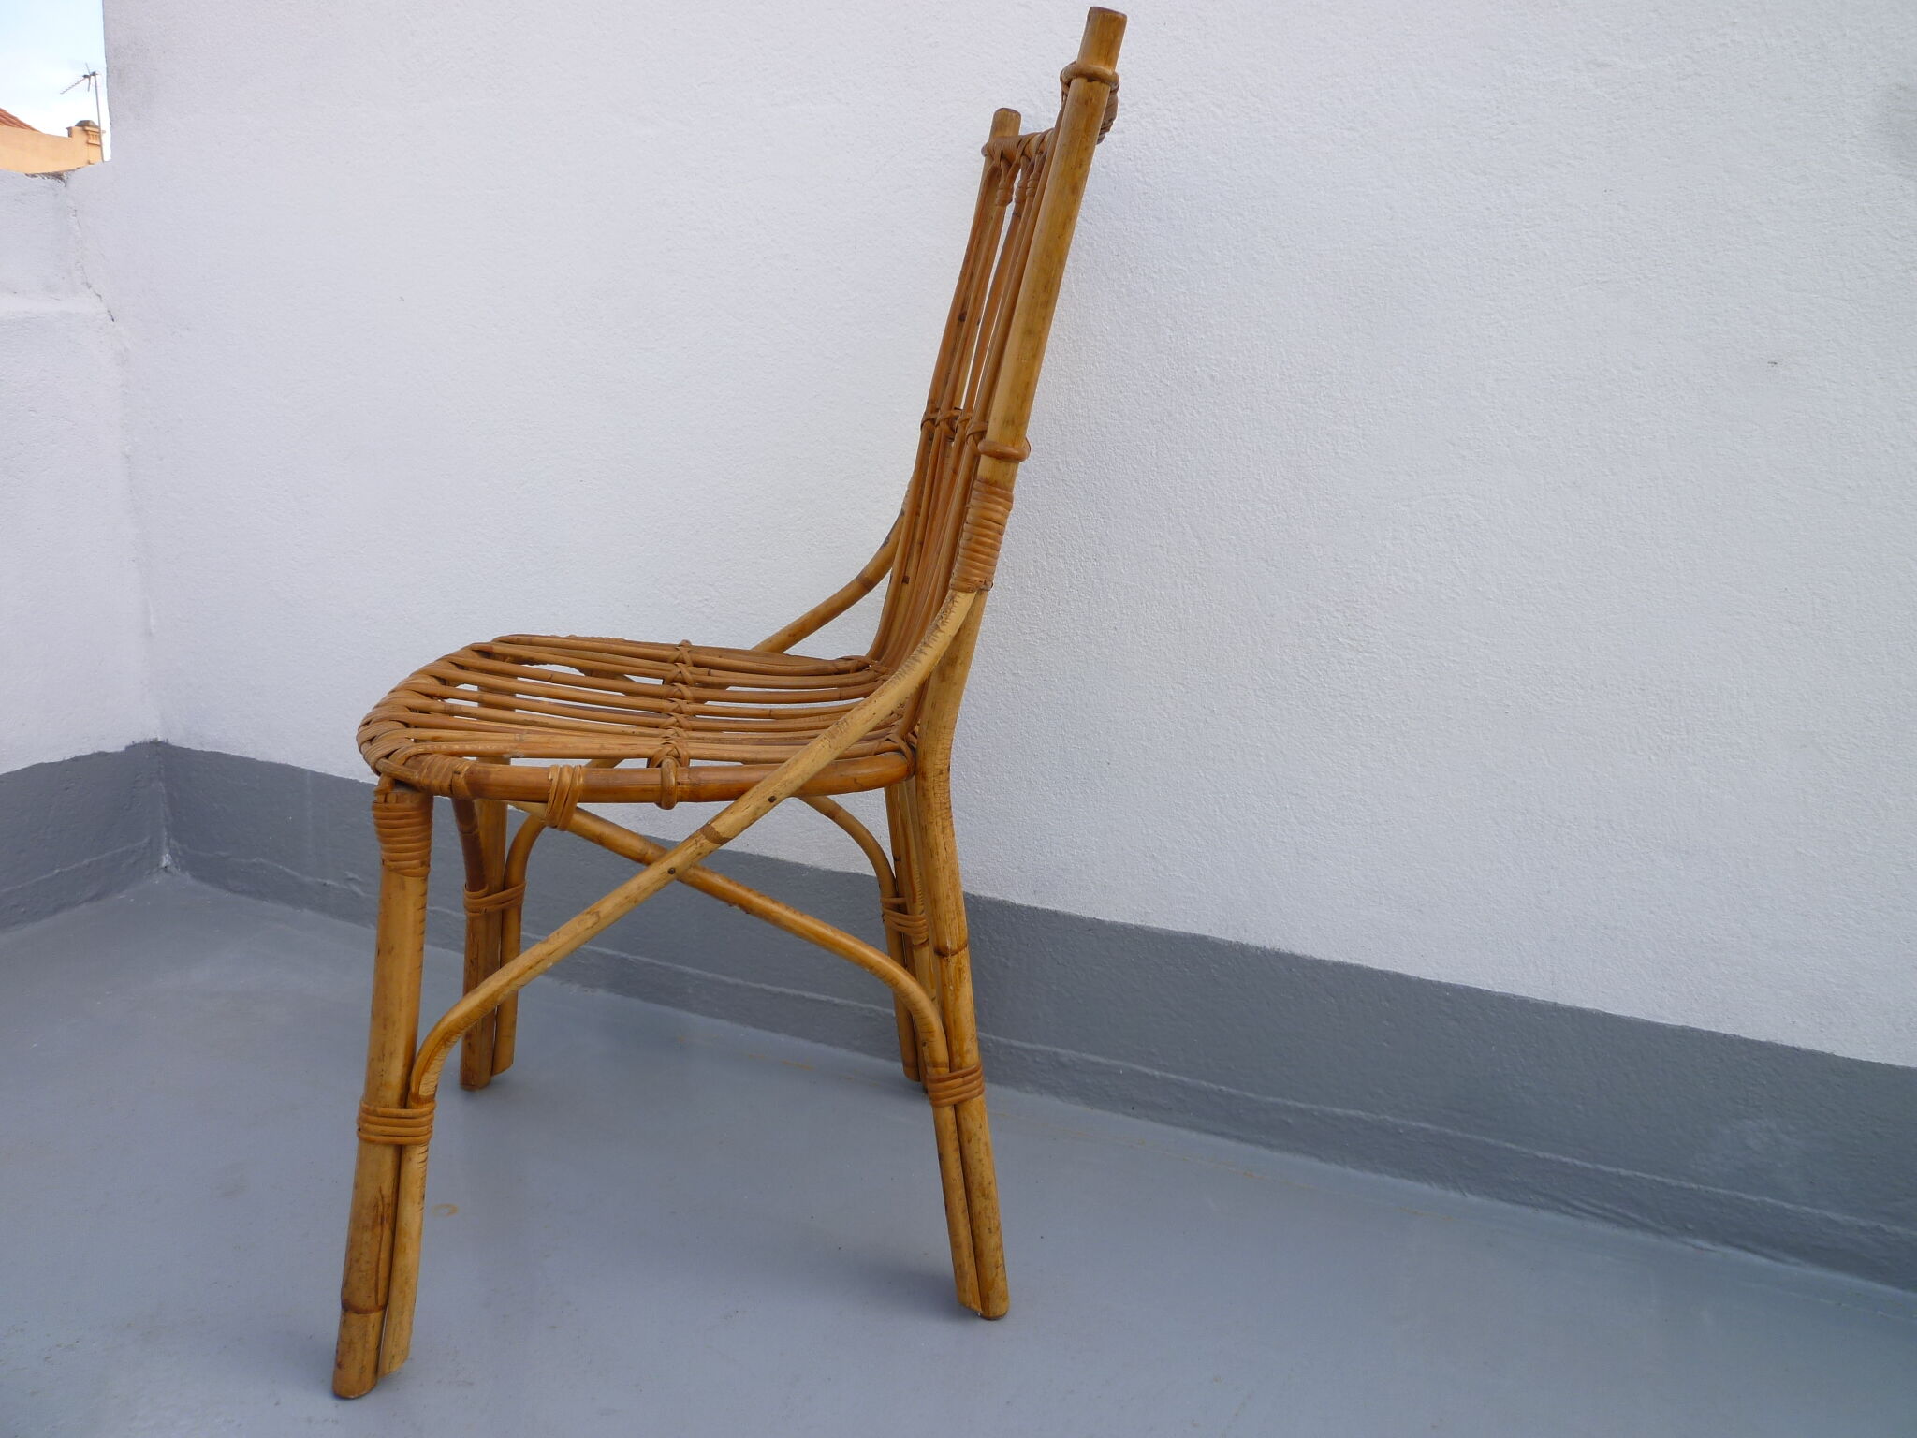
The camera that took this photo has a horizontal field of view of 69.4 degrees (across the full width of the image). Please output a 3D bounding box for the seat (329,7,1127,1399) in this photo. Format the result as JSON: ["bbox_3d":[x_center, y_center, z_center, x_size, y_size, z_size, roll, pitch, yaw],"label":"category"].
[{"bbox_3d":[-0.190,-0.032,1.051,0.502,0.887,0.446,0,14,-9],"label":"seat"}]

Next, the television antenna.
[{"bbox_3d":[-11.498,-8.134,18.184,1.350,0.880,0.400,12,17,34],"label":"television antenna"}]

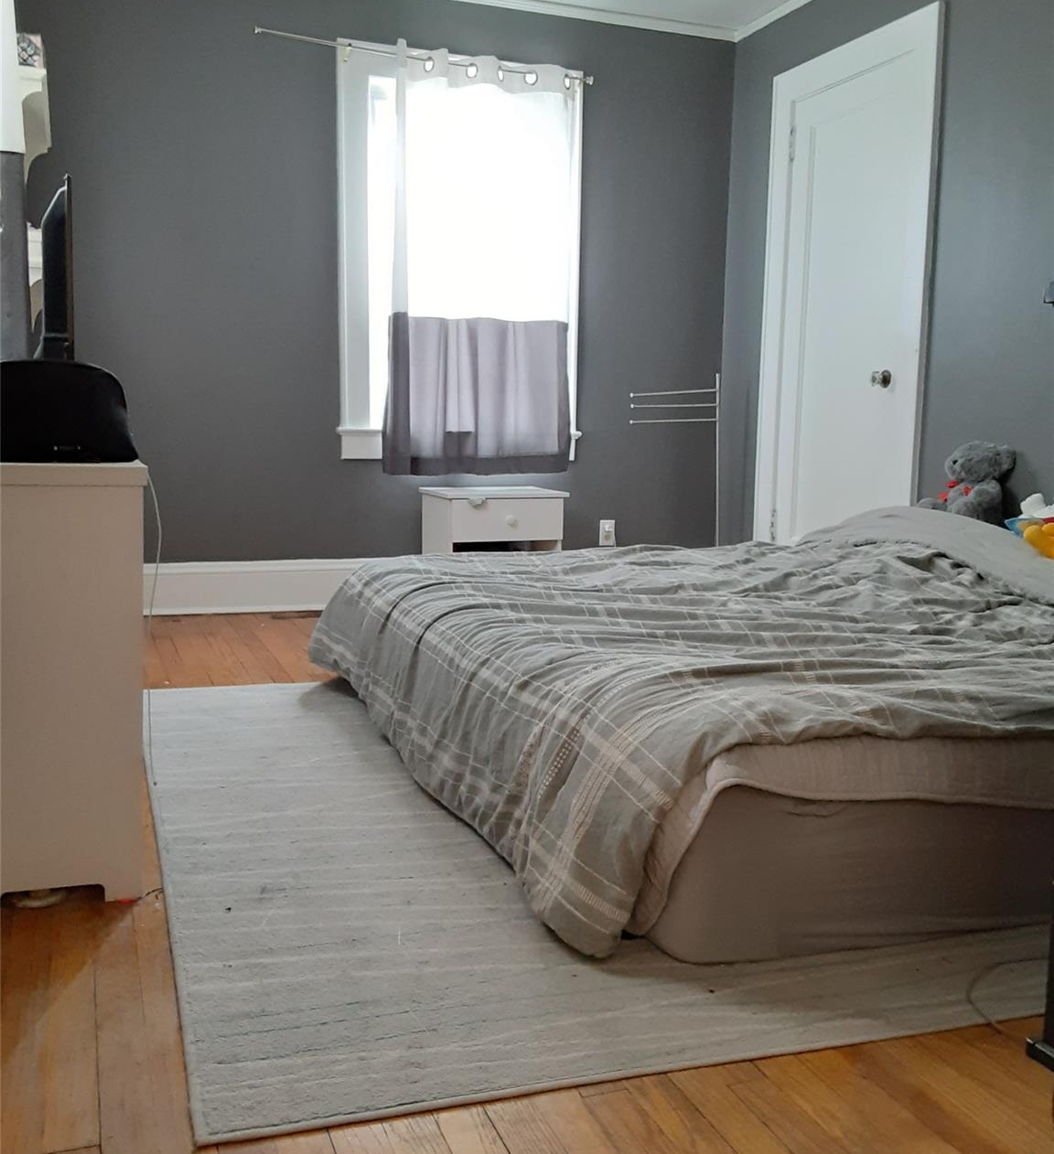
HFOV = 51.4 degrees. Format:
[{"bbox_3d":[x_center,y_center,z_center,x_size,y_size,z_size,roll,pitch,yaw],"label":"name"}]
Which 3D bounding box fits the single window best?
[{"bbox_3d":[-0.255,-1.286,4.473,1.020,1.610,0.120,-1,8,-19],"label":"single window"}]

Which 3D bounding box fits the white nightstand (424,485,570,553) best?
[{"bbox_3d":[-0.140,-0.095,4.443,0.510,0.500,0.400,-1,8,-19],"label":"white nightstand"}]

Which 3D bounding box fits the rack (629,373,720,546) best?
[{"bbox_3d":[0.636,-0.375,4.782,0.420,1.000,0.200,-1,8,-19],"label":"rack"}]

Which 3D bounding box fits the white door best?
[{"bbox_3d":[1.172,-0.889,4.184,0.080,2.190,0.950,-2,8,-22],"label":"white door"}]

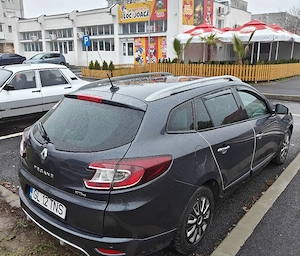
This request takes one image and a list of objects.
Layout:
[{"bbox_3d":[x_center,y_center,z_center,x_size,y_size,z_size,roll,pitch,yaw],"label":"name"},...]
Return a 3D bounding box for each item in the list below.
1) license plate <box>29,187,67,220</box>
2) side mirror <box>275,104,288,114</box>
[{"bbox_3d":[-0.820,0.588,2.201,0.520,0.115,0.015,11,12,39],"label":"license plate"},{"bbox_3d":[1.737,-0.242,3.657,0.190,0.140,0.110,11,18,39],"label":"side mirror"}]

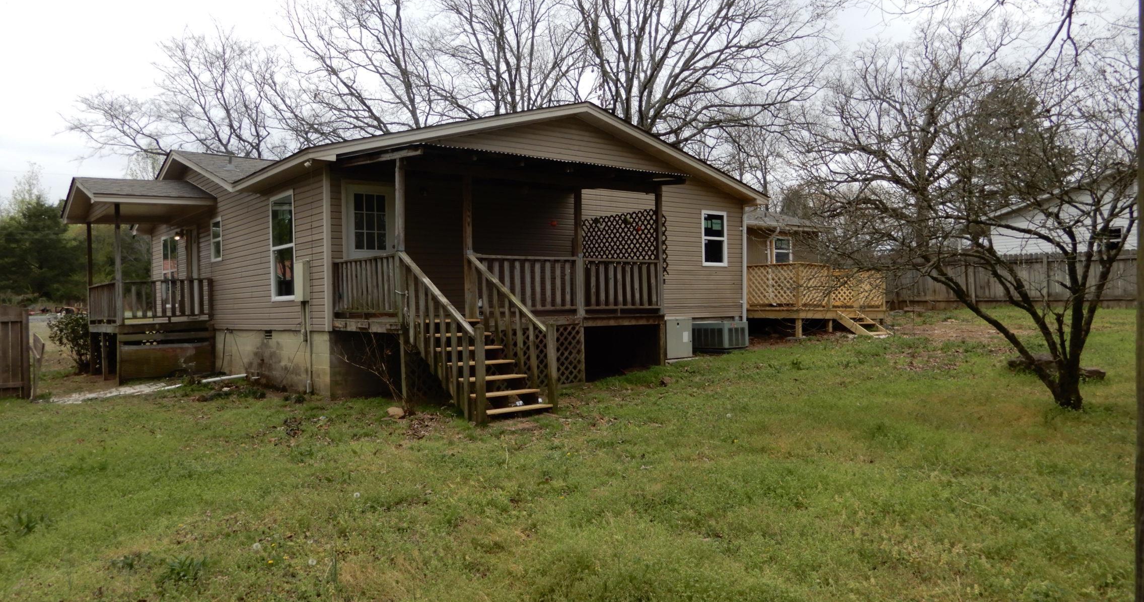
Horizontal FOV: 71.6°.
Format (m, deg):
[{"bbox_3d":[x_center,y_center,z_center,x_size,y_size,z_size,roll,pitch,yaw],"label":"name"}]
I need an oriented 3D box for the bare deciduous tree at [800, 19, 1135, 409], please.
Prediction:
[{"bbox_3d":[4.250,-0.830,8.150,3.900,3.950,3.600,-1,0,0],"label":"bare deciduous tree"}]

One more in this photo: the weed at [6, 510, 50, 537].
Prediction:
[{"bbox_3d":[-3.870,1.590,5.650,0.310,0.150,0.280,-1,0,0],"label":"weed"}]

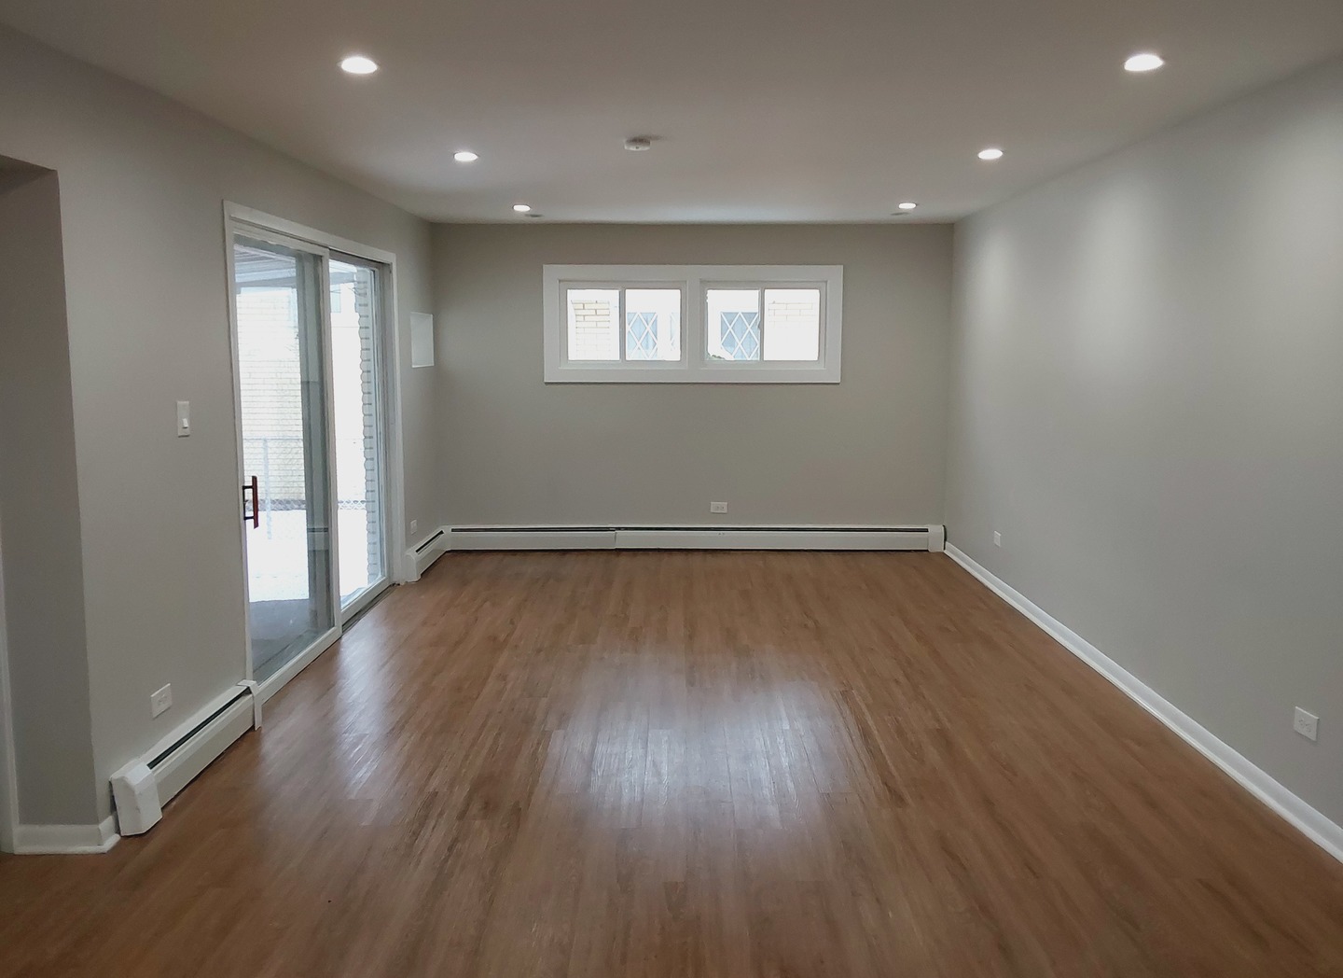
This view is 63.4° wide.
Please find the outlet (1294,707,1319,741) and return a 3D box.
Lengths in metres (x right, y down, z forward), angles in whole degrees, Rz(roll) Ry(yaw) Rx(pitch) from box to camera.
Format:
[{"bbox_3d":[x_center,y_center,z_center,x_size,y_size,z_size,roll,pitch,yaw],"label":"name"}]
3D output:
[{"bbox_3d":[1.982,0.736,3.402,0.012,0.075,0.120,0,8,0],"label":"outlet"}]

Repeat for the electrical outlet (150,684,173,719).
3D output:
[{"bbox_3d":[-1.703,0.711,3.646,0.012,0.076,0.124,0,8,0],"label":"electrical outlet"}]

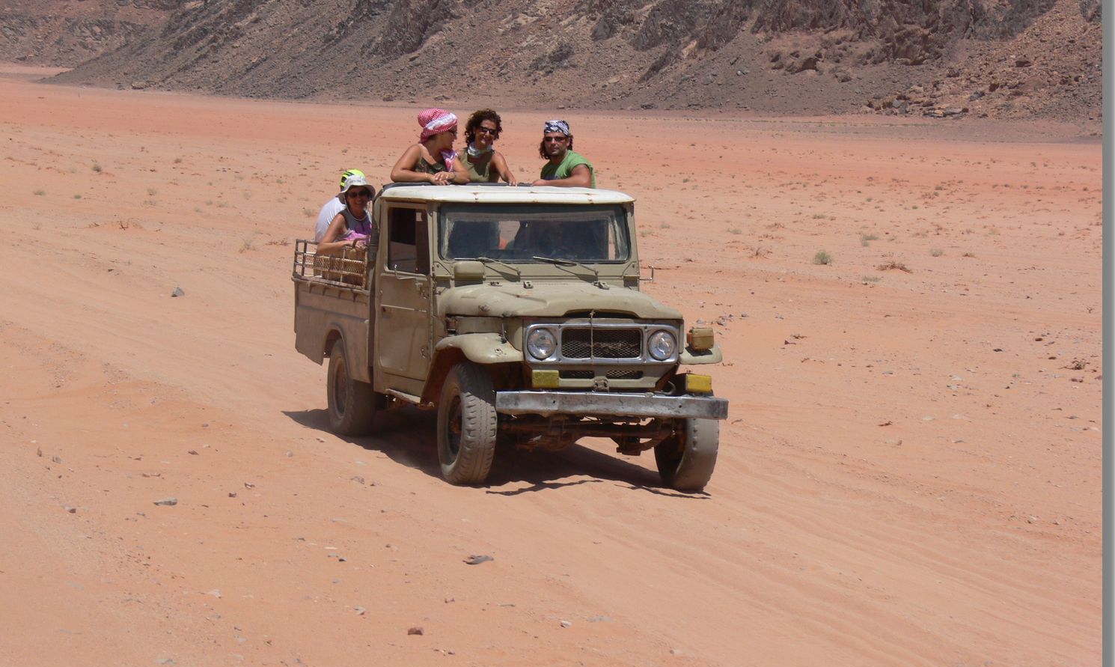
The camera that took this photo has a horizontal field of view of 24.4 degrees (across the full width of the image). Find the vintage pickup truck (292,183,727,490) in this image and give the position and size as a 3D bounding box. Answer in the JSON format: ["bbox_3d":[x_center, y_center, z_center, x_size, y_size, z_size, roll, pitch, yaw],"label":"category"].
[{"bbox_3d":[-0.440,-0.069,18.139,1.700,1.940,4.880,0,4,-19],"label":"vintage pickup truck"}]

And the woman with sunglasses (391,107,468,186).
[{"bbox_3d":[-0.906,-0.748,18.258,0.540,1.650,0.450,0,4,-26],"label":"woman with sunglasses"}]

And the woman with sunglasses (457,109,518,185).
[{"bbox_3d":[-0.532,-0.754,18.461,0.460,1.650,0.420,0,4,-16],"label":"woman with sunglasses"}]

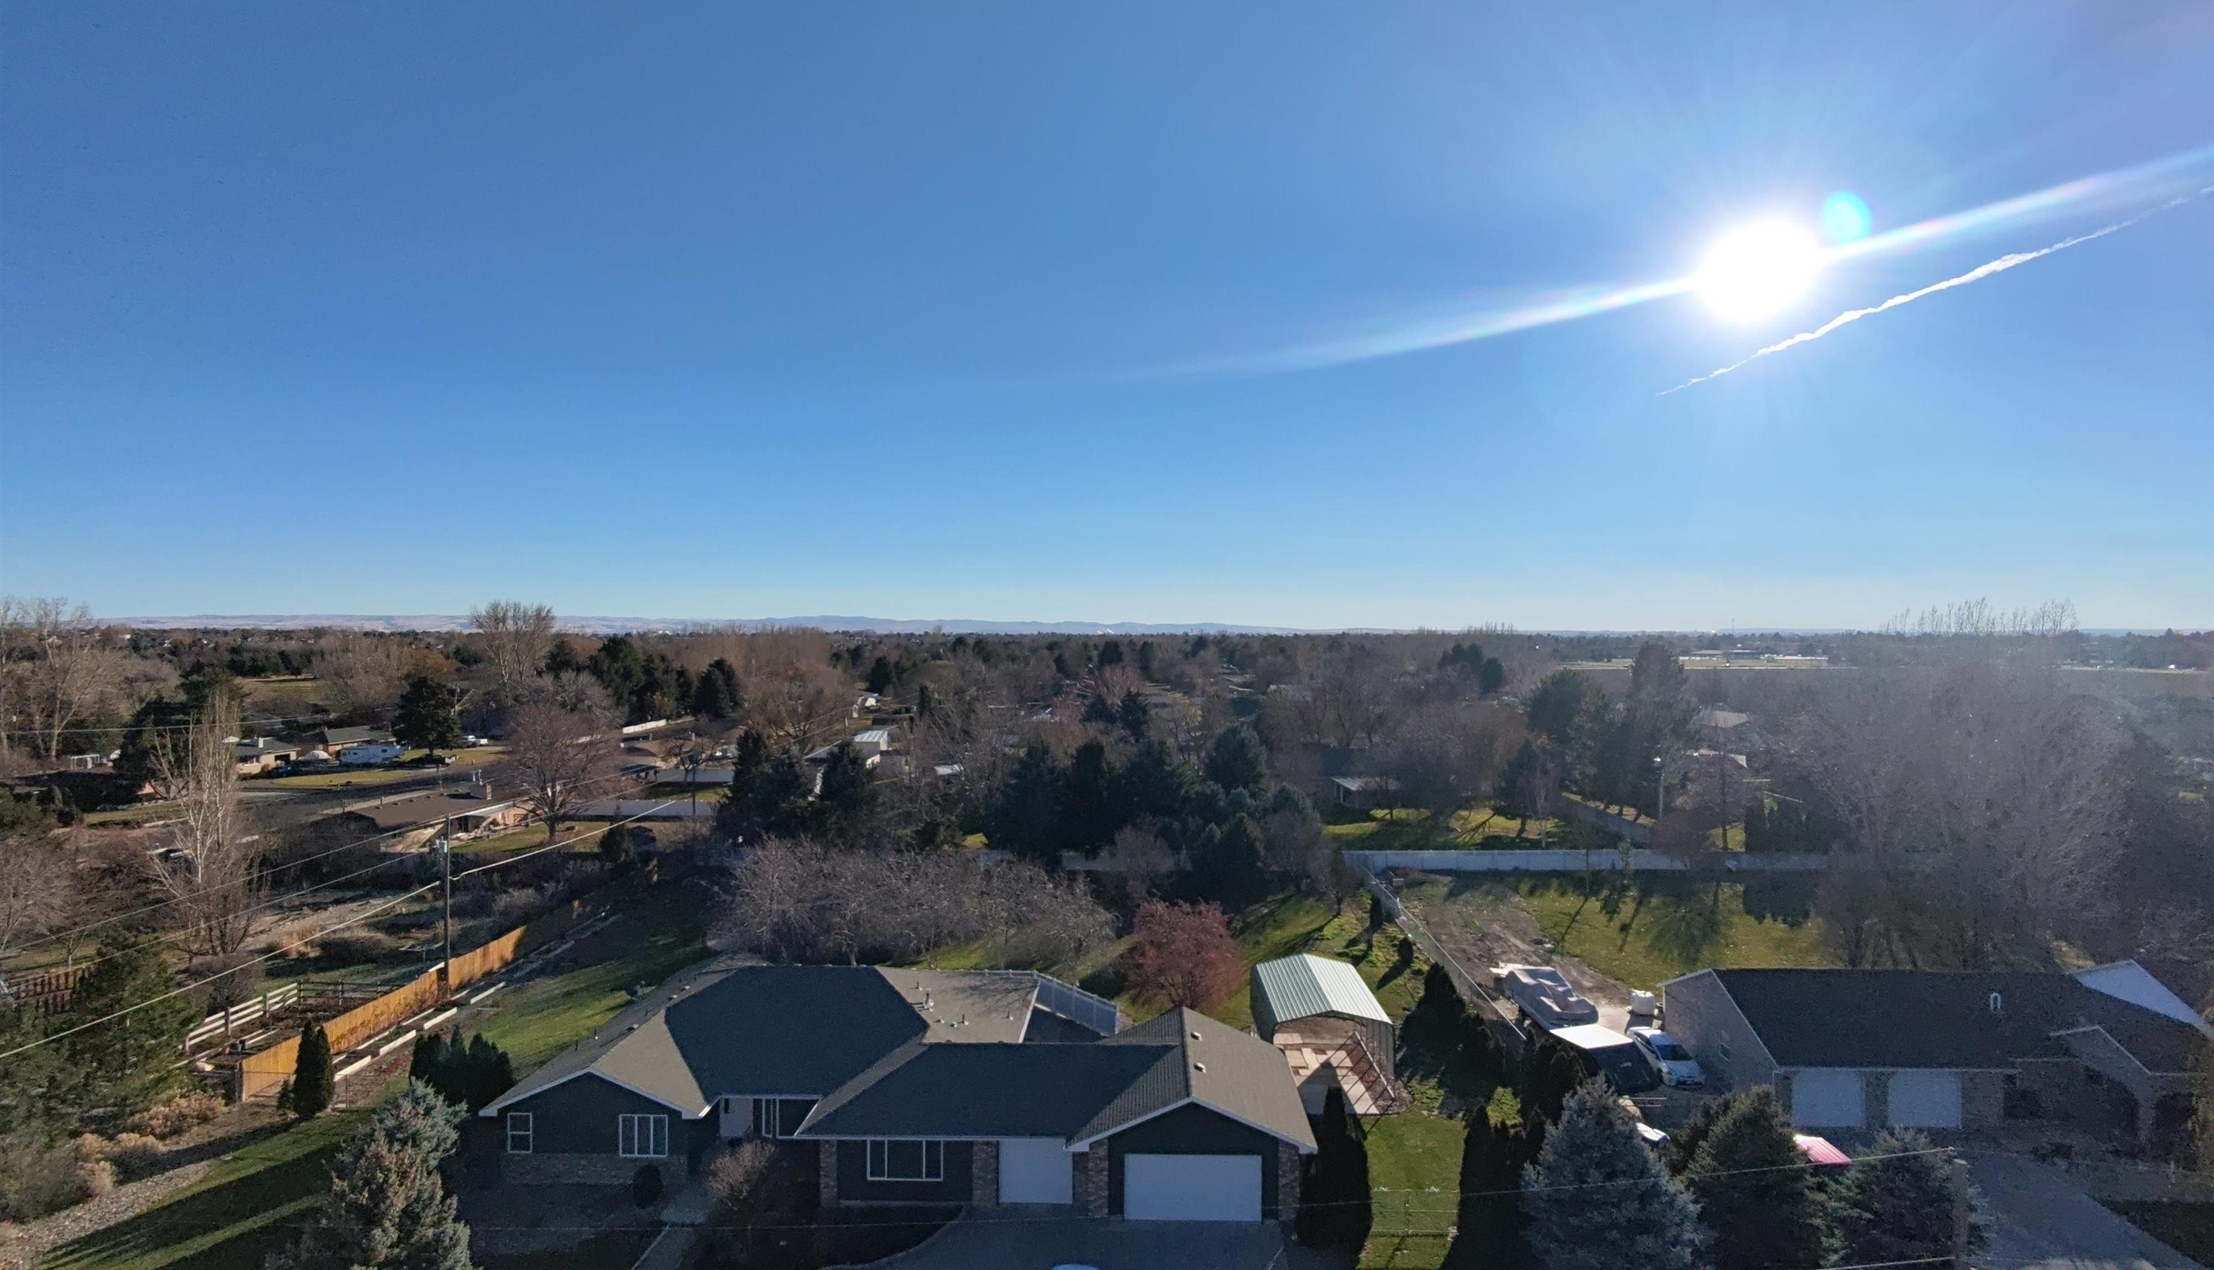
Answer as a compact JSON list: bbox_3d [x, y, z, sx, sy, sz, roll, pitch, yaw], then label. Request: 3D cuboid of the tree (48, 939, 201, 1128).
[{"bbox_3d":[-43.762,17.208,45.500,5.300,7.600,5.300,0,0,0],"label":"tree"}]

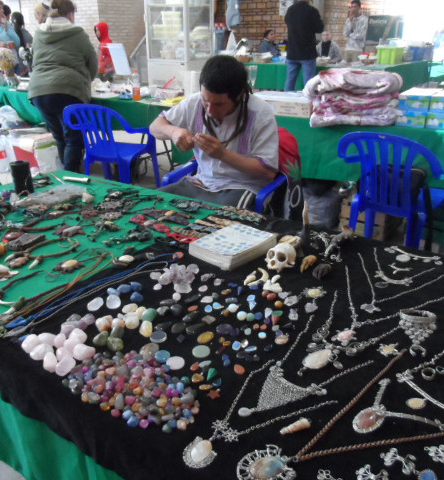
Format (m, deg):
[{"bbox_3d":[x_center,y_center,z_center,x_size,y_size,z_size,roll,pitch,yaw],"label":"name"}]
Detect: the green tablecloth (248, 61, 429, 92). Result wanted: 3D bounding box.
[{"bbox_3d":[2.097,-3.063,8.755,2.700,0.750,1.400,14,28,28],"label":"green tablecloth"}]

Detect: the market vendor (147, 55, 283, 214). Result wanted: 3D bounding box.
[{"bbox_3d":[-0.045,-0.245,2.120,0.600,1.220,0.720,11,27,22],"label":"market vendor"}]

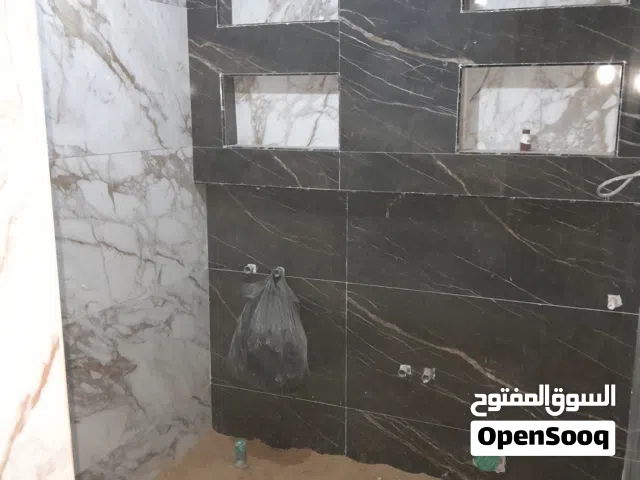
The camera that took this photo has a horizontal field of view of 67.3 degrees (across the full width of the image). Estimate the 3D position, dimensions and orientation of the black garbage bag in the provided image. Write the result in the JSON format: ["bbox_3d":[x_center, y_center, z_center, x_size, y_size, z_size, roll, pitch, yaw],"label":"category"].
[{"bbox_3d":[-0.251,0.433,2.297,0.409,0.620,0.207,5,12,17],"label":"black garbage bag"}]

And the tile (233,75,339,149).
[{"bbox_3d":[-0.159,-0.567,2.142,0.547,0.324,0.136,5,12,17],"label":"tile"}]

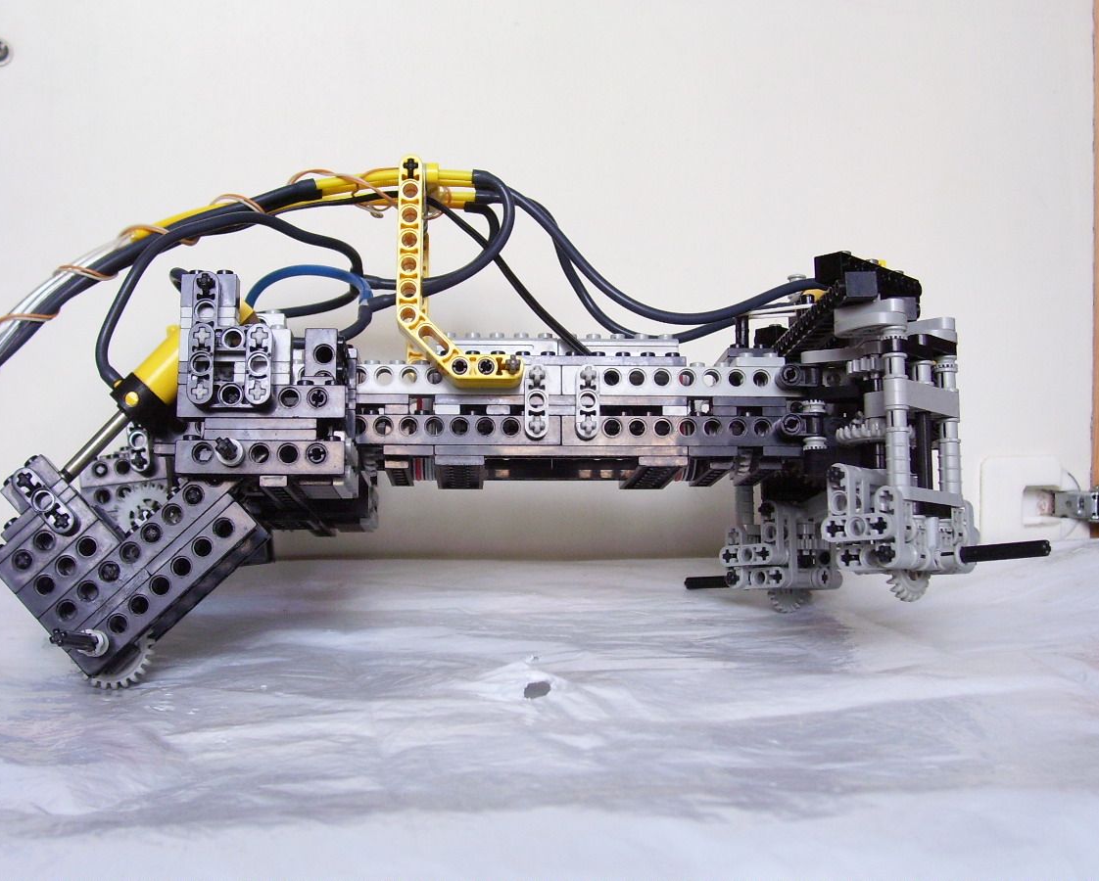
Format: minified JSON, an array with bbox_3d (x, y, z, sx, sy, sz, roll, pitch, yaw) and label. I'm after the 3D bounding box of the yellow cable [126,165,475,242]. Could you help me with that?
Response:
[{"bbox_3d":[-0.083,-0.079,0.475,0.117,0.027,0.022,0,1,0],"label":"yellow cable"}]

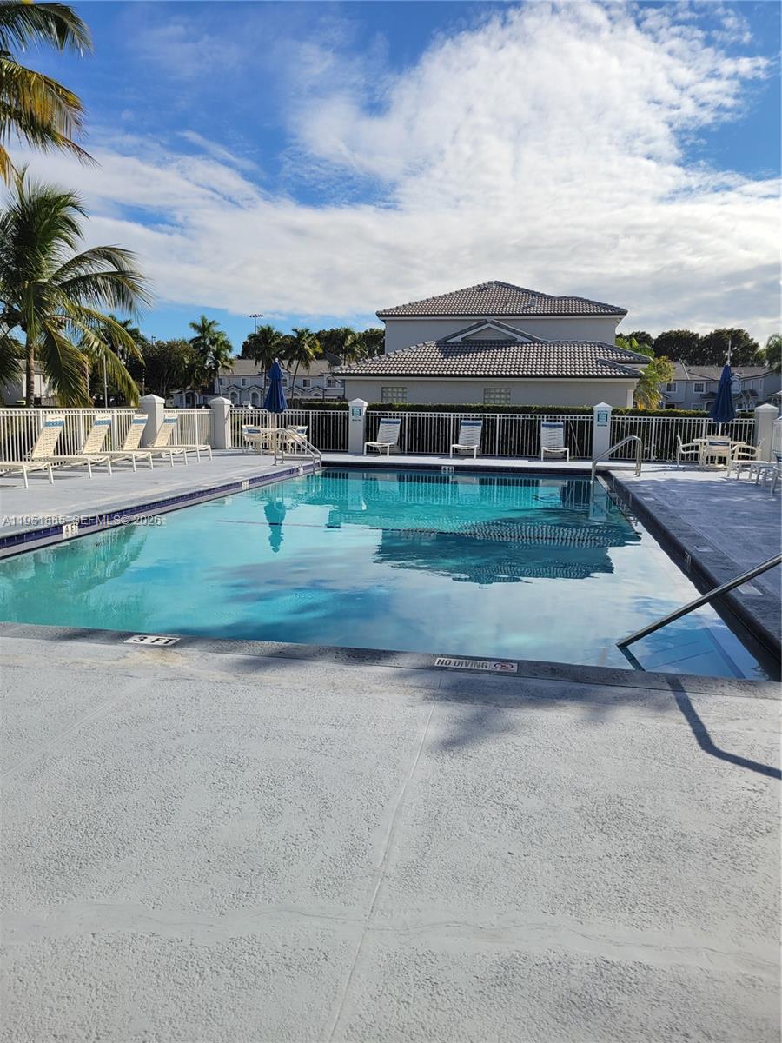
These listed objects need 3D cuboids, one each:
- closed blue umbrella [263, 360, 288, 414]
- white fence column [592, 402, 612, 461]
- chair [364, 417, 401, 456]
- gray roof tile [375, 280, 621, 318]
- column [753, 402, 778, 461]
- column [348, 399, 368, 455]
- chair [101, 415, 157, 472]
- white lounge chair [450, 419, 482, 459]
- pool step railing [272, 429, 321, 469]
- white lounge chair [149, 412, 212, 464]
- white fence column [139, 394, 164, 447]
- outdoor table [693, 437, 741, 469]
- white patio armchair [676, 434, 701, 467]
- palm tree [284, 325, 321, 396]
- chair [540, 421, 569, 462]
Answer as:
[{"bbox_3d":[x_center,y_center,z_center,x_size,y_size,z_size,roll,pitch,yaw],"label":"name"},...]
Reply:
[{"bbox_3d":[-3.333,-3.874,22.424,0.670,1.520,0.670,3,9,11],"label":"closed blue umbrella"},{"bbox_3d":[5.785,-2.453,21.479,0.460,1.585,0.460,3,9,11],"label":"white fence column"},{"bbox_3d":[-0.182,-2.441,22.651,0.680,1.020,1.400,4,9,19],"label":"chair"},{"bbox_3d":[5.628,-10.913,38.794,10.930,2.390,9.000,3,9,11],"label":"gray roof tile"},{"bbox_3d":[9.920,-2.271,20.716,0.460,1.585,0.460,3,9,11],"label":"column"},{"bbox_3d":[-0.953,-2.743,22.677,0.460,1.585,0.460,3,9,11],"label":"column"},{"bbox_3d":[-5.890,-1.657,16.493,1.620,1.120,0.690,3,9,11],"label":"chair"},{"bbox_3d":[2.181,-2.300,21.971,0.680,1.020,1.400,3,9,16],"label":"white lounge chair"},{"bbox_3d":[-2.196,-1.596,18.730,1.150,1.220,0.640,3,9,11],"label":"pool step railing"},{"bbox_3d":[-5.155,-2.020,19.088,1.350,1.090,0.690,3,9,11],"label":"white lounge chair"},{"bbox_3d":[-6.186,-2.470,20.262,0.470,1.630,0.470,3,9,11],"label":"white fence column"},{"bbox_3d":[8.417,-1.748,20.122,1.200,0.710,1.200,3,9,11],"label":"outdoor table"},{"bbox_3d":[7.623,-1.808,20.063,0.630,0.820,0.600,3,9,16],"label":"white patio armchair"},{"bbox_3d":[-9.686,-16.401,86.009,4.100,9.740,4.100,3,9,11],"label":"palm tree"},{"bbox_3d":[4.502,-2.175,21.394,0.680,1.020,1.400,3,9,11],"label":"chair"}]

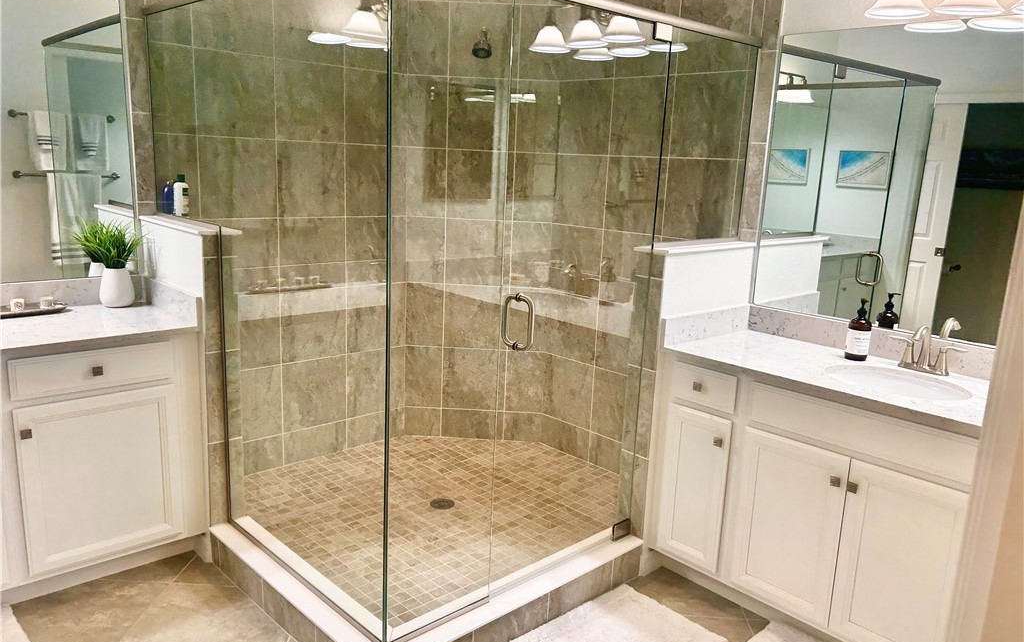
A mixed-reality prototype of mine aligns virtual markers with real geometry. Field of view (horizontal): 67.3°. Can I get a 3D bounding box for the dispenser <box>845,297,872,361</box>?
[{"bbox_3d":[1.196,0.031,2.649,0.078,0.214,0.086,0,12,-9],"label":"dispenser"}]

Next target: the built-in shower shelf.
[{"bbox_3d":[-0.995,-0.143,3.439,0.410,0.030,0.090,-9,16,-42],"label":"built-in shower shelf"}]

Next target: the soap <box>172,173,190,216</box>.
[{"bbox_3d":[-1.286,-0.487,2.995,0.058,0.172,0.047,-9,16,-42],"label":"soap"}]

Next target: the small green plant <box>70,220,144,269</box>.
[{"bbox_3d":[-1.510,-0.289,2.882,0.250,0.185,0.210,-9,16,-42],"label":"small green plant"}]

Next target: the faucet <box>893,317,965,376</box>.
[{"bbox_3d":[1.335,0.091,2.506,0.125,0.153,0.225,-9,16,-42],"label":"faucet"}]

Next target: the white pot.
[{"bbox_3d":[-1.513,-0.128,2.944,0.136,0.150,0.136,-9,16,-42],"label":"white pot"}]

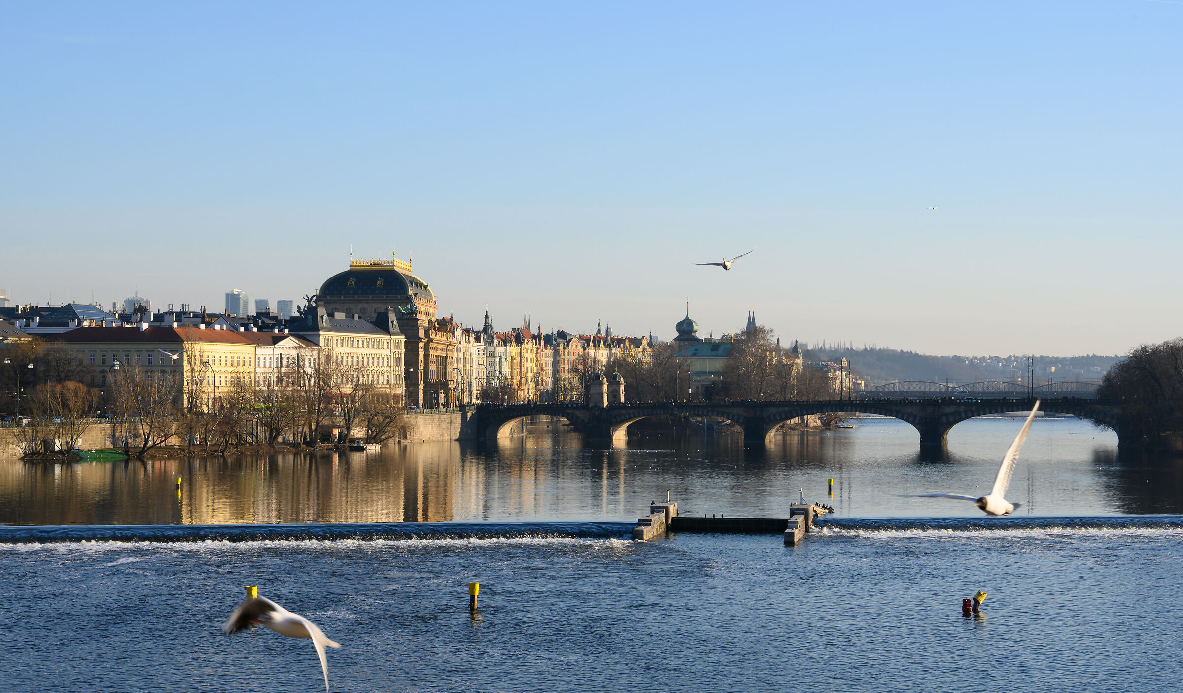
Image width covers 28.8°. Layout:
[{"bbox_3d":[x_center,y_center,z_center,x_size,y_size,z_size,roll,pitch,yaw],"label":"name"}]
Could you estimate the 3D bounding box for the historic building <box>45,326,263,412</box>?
[{"bbox_3d":[-102.470,5.857,544.333,33.500,19.500,35.000,0,-1,20],"label":"historic building"}]

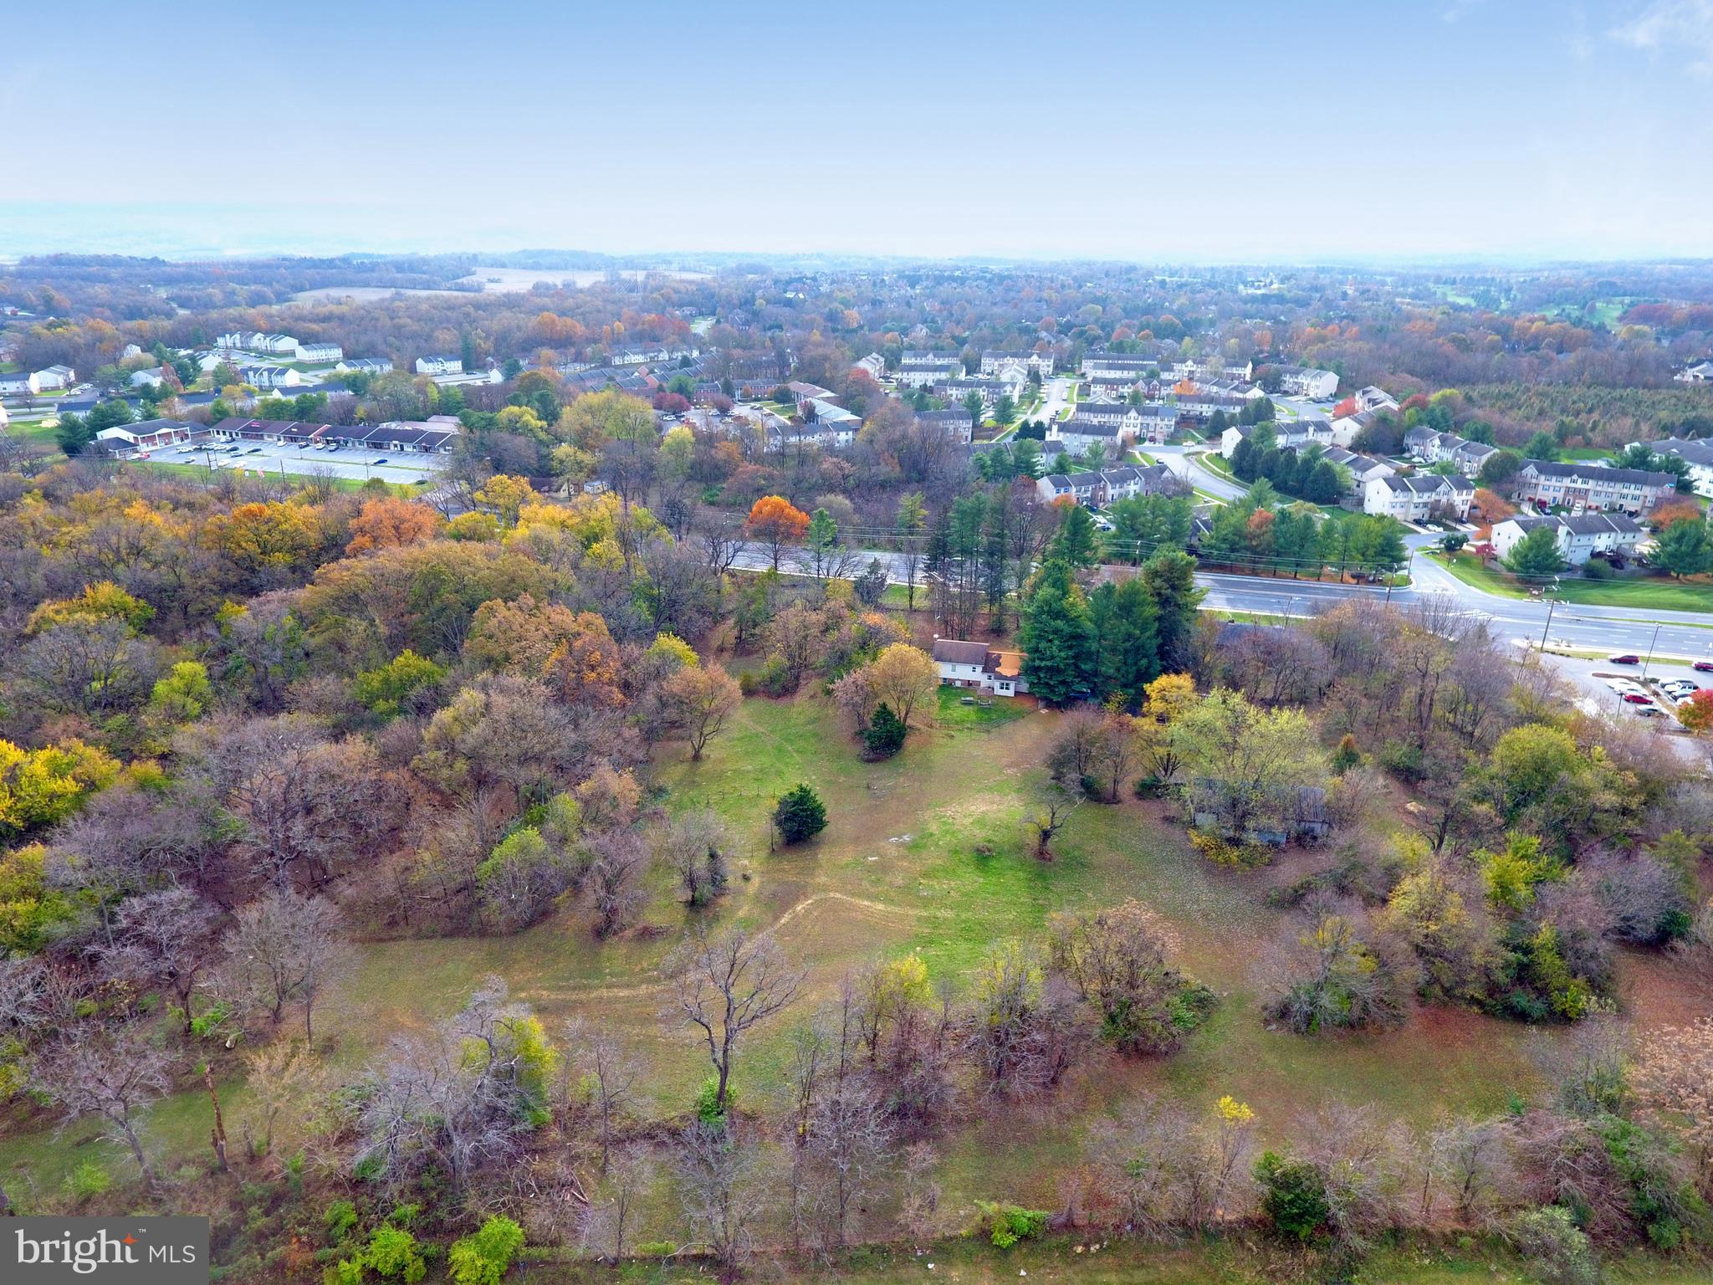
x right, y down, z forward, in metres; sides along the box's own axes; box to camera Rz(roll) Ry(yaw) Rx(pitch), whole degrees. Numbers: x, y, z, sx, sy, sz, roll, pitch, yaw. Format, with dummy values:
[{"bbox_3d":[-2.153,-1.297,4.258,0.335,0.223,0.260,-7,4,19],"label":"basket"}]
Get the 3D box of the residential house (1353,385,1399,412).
[{"bbox_3d":[223.862,-102.552,425.178,10.300,11.000,36.000,7,23,18],"label":"residential house"}]

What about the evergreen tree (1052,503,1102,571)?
[{"bbox_3d":[51.020,-24.820,229.470,9.800,14.870,9.800,0,22,0],"label":"evergreen tree"}]

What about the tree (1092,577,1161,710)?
[{"bbox_3d":[45.400,0.440,164.430,11.110,21.290,10.560,0,21,0],"label":"tree"}]

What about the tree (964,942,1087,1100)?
[{"bbox_3d":[15.309,35.156,90.561,10.800,14.500,10.800,0,21,0],"label":"tree"}]

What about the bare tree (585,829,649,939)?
[{"bbox_3d":[-25.290,25.930,104.610,6.120,12.430,5.950,-6,22,-15],"label":"bare tree"}]

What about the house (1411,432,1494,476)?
[{"bbox_3d":[206.430,-65.890,341.710,9.830,10.030,37.740,-3,22,-8],"label":"house"}]

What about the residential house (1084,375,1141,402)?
[{"bbox_3d":[128.270,-124.750,488.640,23.500,10.380,10.630,5,22,13],"label":"residential house"}]

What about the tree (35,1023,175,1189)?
[{"bbox_3d":[-60.387,38.941,80.891,9.000,14.500,9.000,0,21,0],"label":"tree"}]

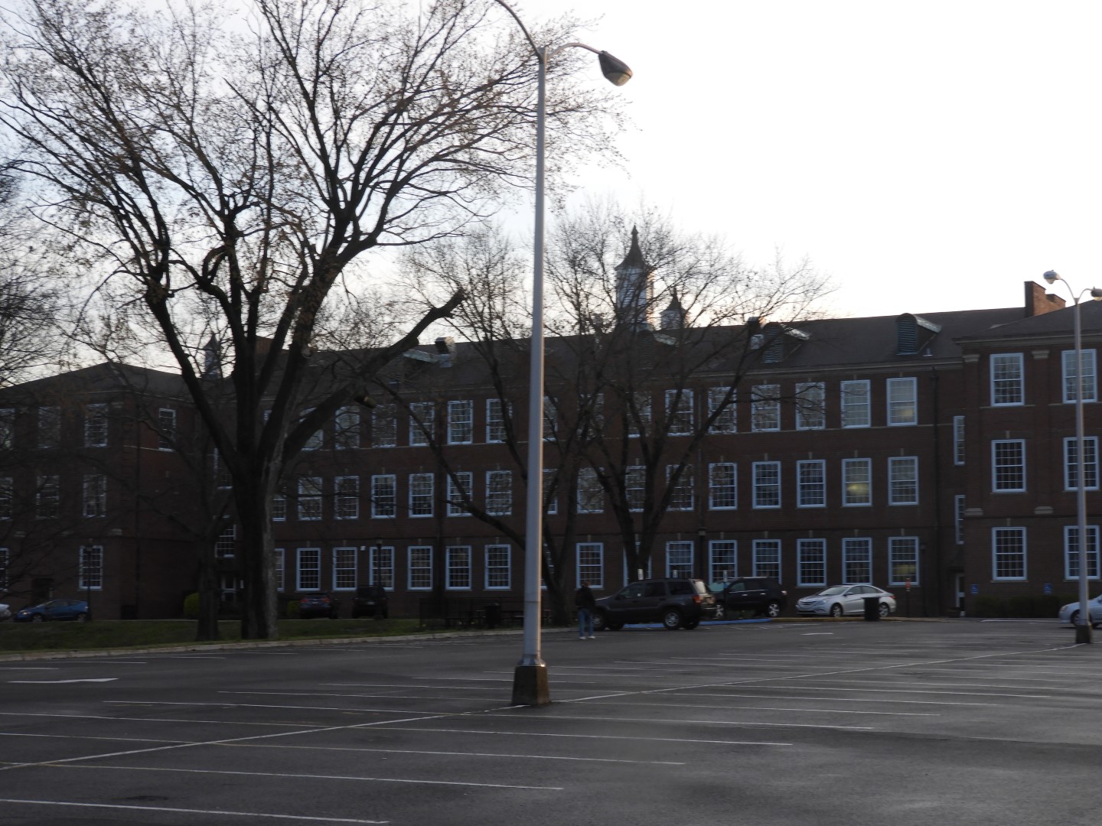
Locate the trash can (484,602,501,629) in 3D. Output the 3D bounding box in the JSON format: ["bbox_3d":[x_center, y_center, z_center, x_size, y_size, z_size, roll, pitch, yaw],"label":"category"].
[{"bbox_3d":[-1.830,6.391,70.210,0.550,0.830,0.550,0,-5,0],"label":"trash can"}]

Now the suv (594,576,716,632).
[{"bbox_3d":[3.223,6.346,74.232,4.610,1.770,1.860,-3,-6,25],"label":"suv"}]

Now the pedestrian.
[{"bbox_3d":[0.996,5.609,63.755,0.380,1.730,0.560,-4,-7,35],"label":"pedestrian"}]

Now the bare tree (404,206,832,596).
[{"bbox_3d":[2.370,0.020,79.852,15.000,15.100,13.000,0,-5,0],"label":"bare tree"}]

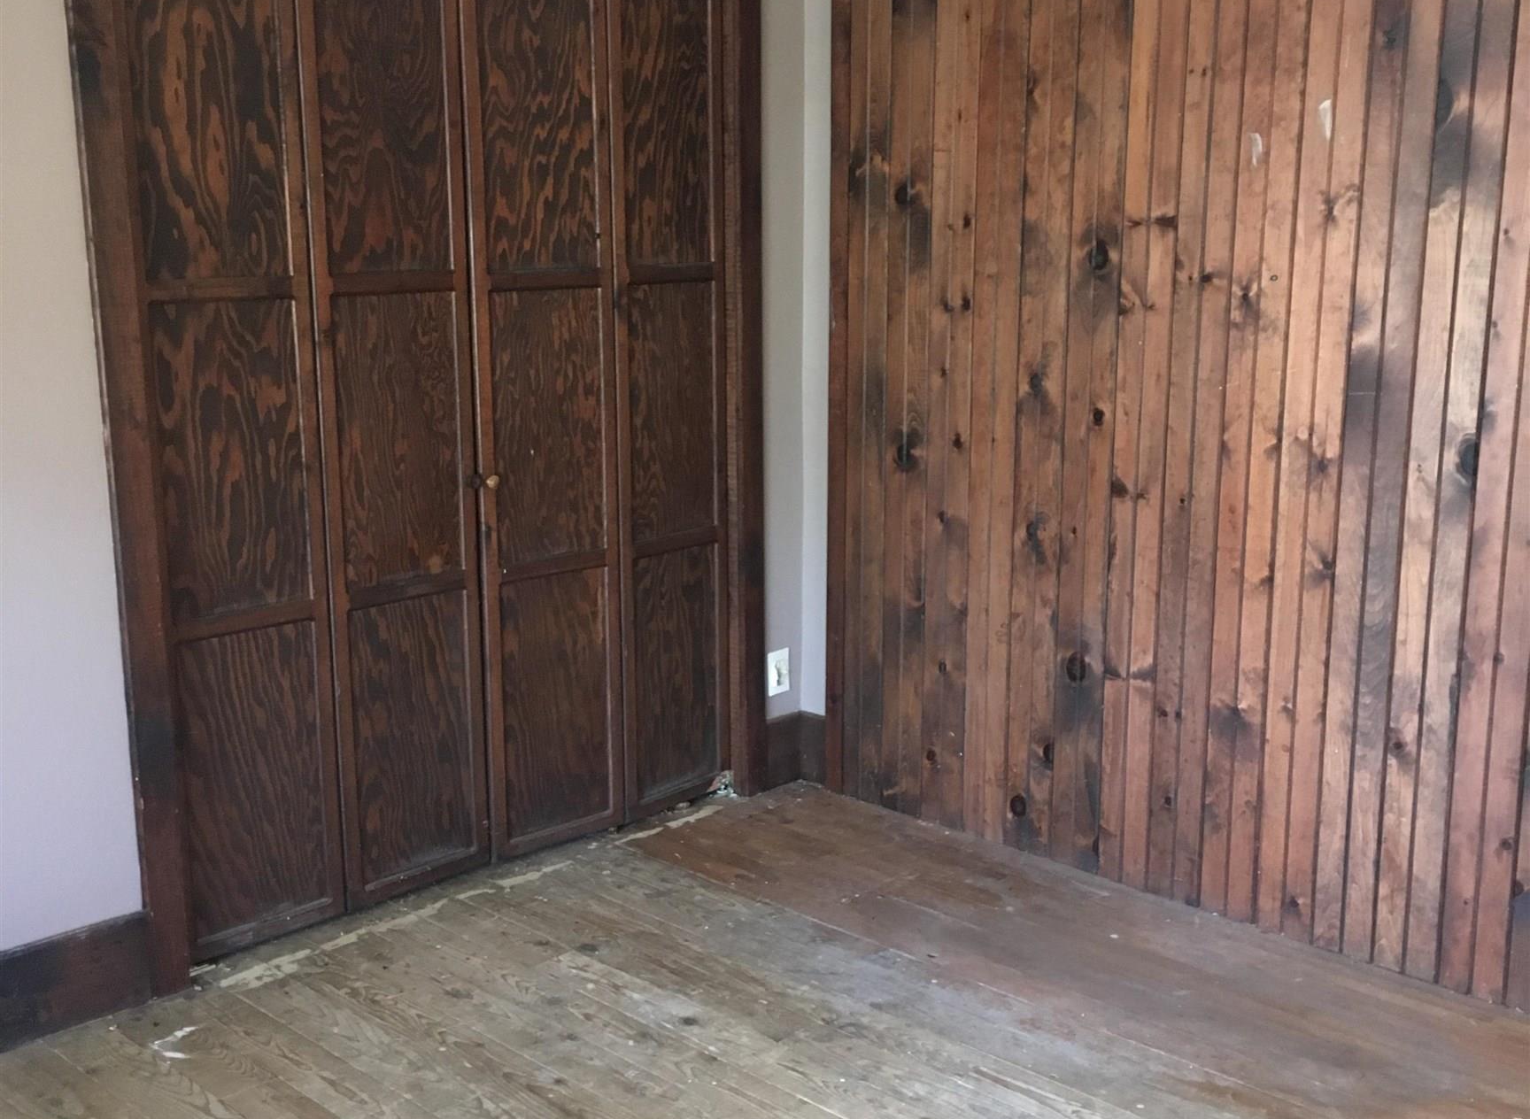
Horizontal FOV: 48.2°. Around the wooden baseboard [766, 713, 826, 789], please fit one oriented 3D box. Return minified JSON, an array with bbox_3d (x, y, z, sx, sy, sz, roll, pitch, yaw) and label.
[{"bbox_3d":[0.081,0.509,4.435,0.115,0.183,0.156,11,16,44],"label":"wooden baseboard"}]

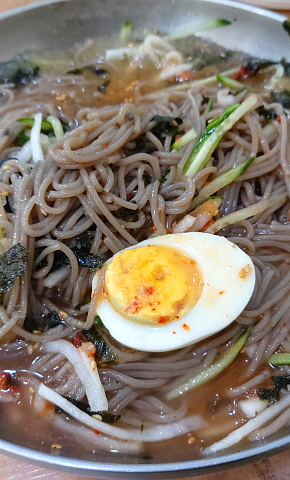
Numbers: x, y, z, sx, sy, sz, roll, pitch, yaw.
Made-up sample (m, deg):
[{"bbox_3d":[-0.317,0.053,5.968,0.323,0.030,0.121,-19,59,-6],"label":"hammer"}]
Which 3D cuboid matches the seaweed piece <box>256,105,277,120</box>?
[{"bbox_3d":[0.055,-0.058,0.210,0.008,0.003,0.007,-13,57,-8],"label":"seaweed piece"}]

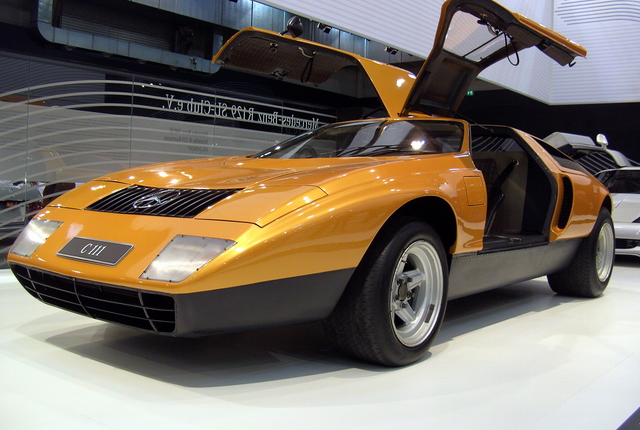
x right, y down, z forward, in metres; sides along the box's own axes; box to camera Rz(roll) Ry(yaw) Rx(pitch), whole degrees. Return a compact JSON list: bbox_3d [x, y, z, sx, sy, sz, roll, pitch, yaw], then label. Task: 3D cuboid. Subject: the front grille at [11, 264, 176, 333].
[{"bbox_3d":[-0.831,0.294,2.493,1.030,0.175,0.080,4,28,38],"label":"front grille"}]

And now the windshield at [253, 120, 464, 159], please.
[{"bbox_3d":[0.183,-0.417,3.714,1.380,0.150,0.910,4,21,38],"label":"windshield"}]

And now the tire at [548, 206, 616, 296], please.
[{"bbox_3d":[1.853,0.261,4.822,0.320,0.600,0.600,4,3,38],"label":"tire"}]

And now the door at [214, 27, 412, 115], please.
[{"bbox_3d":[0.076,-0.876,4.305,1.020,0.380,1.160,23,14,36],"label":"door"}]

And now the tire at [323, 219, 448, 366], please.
[{"bbox_3d":[0.283,0.299,2.724,0.270,0.565,0.565,4,3,37],"label":"tire"}]

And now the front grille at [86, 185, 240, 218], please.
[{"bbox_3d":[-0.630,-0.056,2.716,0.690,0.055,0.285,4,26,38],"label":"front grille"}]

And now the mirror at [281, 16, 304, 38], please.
[{"bbox_3d":[-0.163,-1.144,4.147,0.120,0.135,0.110,4,3,38],"label":"mirror"}]

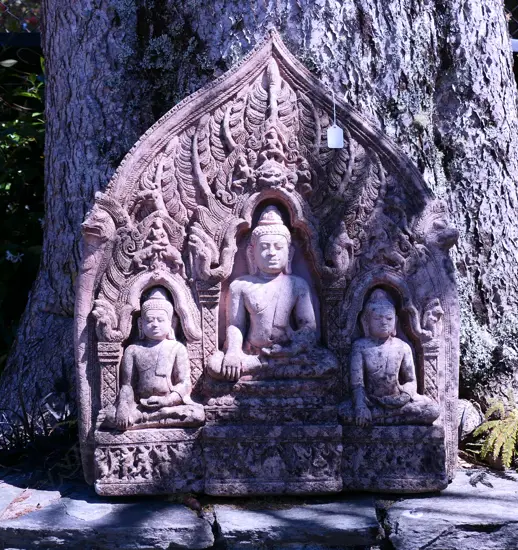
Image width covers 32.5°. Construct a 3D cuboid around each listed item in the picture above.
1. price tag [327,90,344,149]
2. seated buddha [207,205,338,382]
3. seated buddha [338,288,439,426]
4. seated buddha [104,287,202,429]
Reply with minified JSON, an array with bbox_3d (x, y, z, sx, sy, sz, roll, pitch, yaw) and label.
[{"bbox_3d":[0.134,-0.272,1.560,0.029,0.100,0.006,-1,9,-2],"label":"price tag"},{"bbox_3d":[0.023,0.032,1.545,0.224,0.306,0.110,0,1,-6],"label":"seated buddha"},{"bbox_3d":[0.229,0.146,1.575,0.173,0.242,0.090,0,1,-6],"label":"seated buddha"},{"bbox_3d":[-0.181,0.144,1.540,0.170,0.246,0.090,0,1,-6],"label":"seated buddha"}]

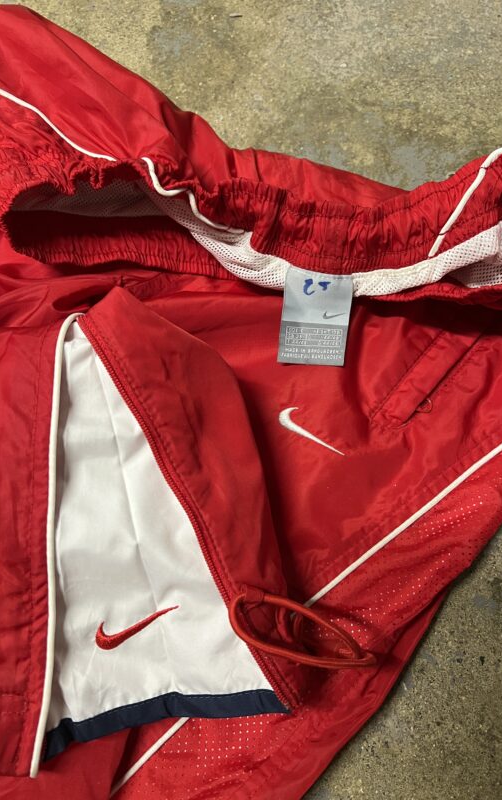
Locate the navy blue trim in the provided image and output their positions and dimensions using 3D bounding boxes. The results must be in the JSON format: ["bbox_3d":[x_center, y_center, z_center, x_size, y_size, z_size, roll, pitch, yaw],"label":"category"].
[{"bbox_3d":[-0.051,0.185,0.357,0.144,0.015,0.024,-10,82,-2],"label":"navy blue trim"}]

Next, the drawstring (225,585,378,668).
[{"bbox_3d":[0.030,0.138,0.354,0.090,0.020,0.030,20,75,6],"label":"drawstring"}]

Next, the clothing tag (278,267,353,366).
[{"bbox_3d":[0.044,-0.057,0.412,0.045,0.008,0.066,6,87,0],"label":"clothing tag"}]

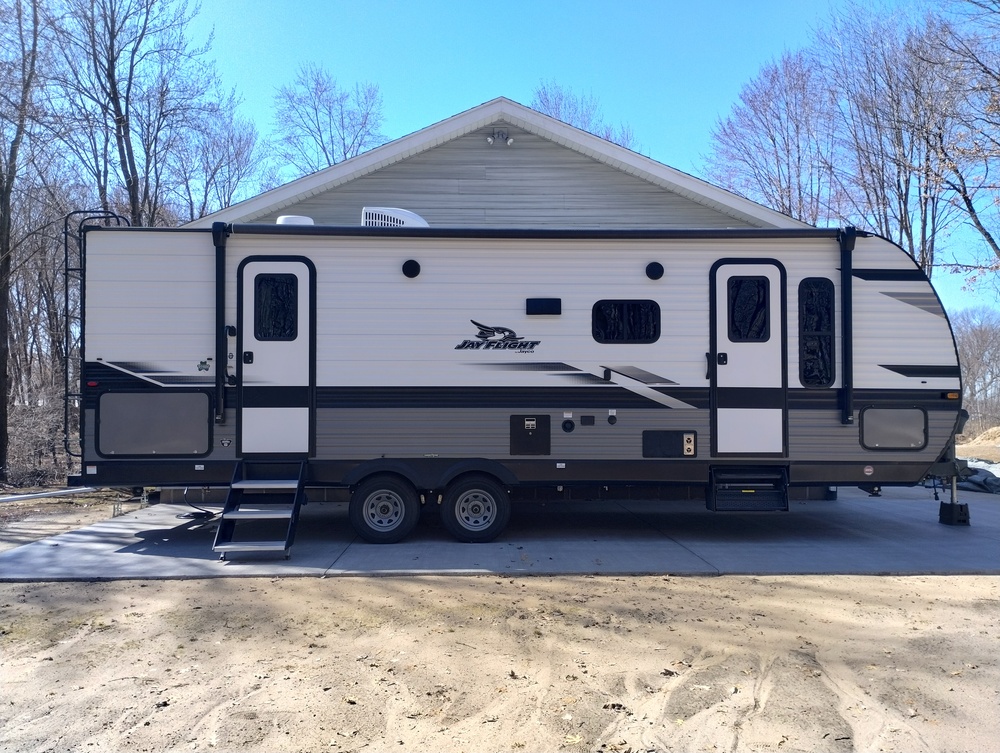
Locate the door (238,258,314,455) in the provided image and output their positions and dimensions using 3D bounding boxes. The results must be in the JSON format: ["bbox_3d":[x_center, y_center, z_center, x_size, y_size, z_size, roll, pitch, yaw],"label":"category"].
[{"bbox_3d":[-2.077,-0.188,7.533,0.737,1.874,0.070,0,-1,-1],"label":"door"}]

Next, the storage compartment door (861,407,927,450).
[{"bbox_3d":[3.725,0.494,7.660,0.653,0.430,0.050,0,-1,-1],"label":"storage compartment door"}]

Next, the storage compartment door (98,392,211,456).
[{"bbox_3d":[-3.189,0.441,7.490,1.071,0.633,0.050,0,-1,-1],"label":"storage compartment door"}]

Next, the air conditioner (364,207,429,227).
[{"bbox_3d":[-1.072,-1.594,8.815,0.754,0.340,0.700,0,-1,-1],"label":"air conditioner"}]

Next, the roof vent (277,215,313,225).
[{"bbox_3d":[-2.071,-1.538,8.388,0.389,0.170,0.400,0,-1,-1],"label":"roof vent"}]

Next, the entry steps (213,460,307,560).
[{"bbox_3d":[-2.102,1.163,7.204,0.641,0.784,0.750,0,-1,-1],"label":"entry steps"}]

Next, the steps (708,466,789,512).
[{"bbox_3d":[2.392,1.078,7.914,0.720,0.440,0.380,0,-1,-1],"label":"steps"}]

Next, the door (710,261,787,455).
[{"bbox_3d":[2.348,-0.180,7.643,0.742,1.875,0.070,0,-1,-1],"label":"door"}]

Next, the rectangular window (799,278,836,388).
[{"bbox_3d":[3.002,-0.409,7.665,0.354,1.054,0.050,0,-1,-1],"label":"rectangular window"}]

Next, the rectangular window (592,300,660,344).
[{"bbox_3d":[1.193,-0.512,7.622,0.647,0.418,0.050,0,-1,-1],"label":"rectangular window"}]

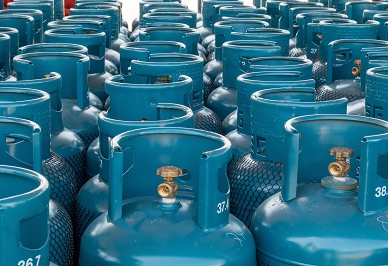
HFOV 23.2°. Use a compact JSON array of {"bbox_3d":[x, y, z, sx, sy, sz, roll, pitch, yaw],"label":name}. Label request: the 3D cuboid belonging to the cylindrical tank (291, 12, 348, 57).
[{"bbox_3d":[0.622,0.040,4.713,0.370,1.250,0.370,0,13,0],"label":"cylindrical tank"}]

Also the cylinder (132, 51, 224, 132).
[{"bbox_3d":[-0.087,0.336,3.299,0.372,1.200,0.372,6,14,24],"label":"cylinder"}]

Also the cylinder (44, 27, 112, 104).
[{"bbox_3d":[-0.476,0.188,3.927,0.372,1.200,0.372,0,13,0],"label":"cylinder"}]

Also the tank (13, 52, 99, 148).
[{"bbox_3d":[-0.469,0.361,3.255,0.370,1.250,0.370,0,13,0],"label":"tank"}]

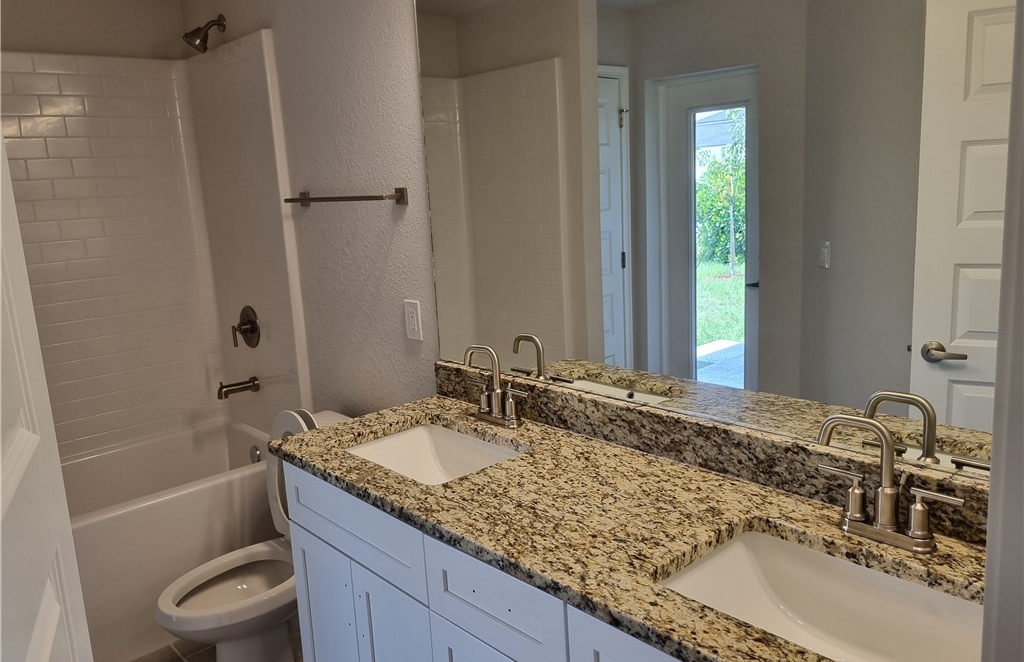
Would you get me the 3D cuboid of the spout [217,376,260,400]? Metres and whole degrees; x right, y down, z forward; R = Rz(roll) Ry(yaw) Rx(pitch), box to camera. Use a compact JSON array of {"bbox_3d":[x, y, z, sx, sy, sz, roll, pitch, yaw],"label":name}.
[{"bbox_3d":[-1.144,0.239,3.217,0.163,0.072,0.065,-13,15,-41],"label":"spout"}]

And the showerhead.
[{"bbox_3d":[-1.183,-1.142,2.953,0.156,0.151,0.096,-13,15,-41],"label":"showerhead"}]

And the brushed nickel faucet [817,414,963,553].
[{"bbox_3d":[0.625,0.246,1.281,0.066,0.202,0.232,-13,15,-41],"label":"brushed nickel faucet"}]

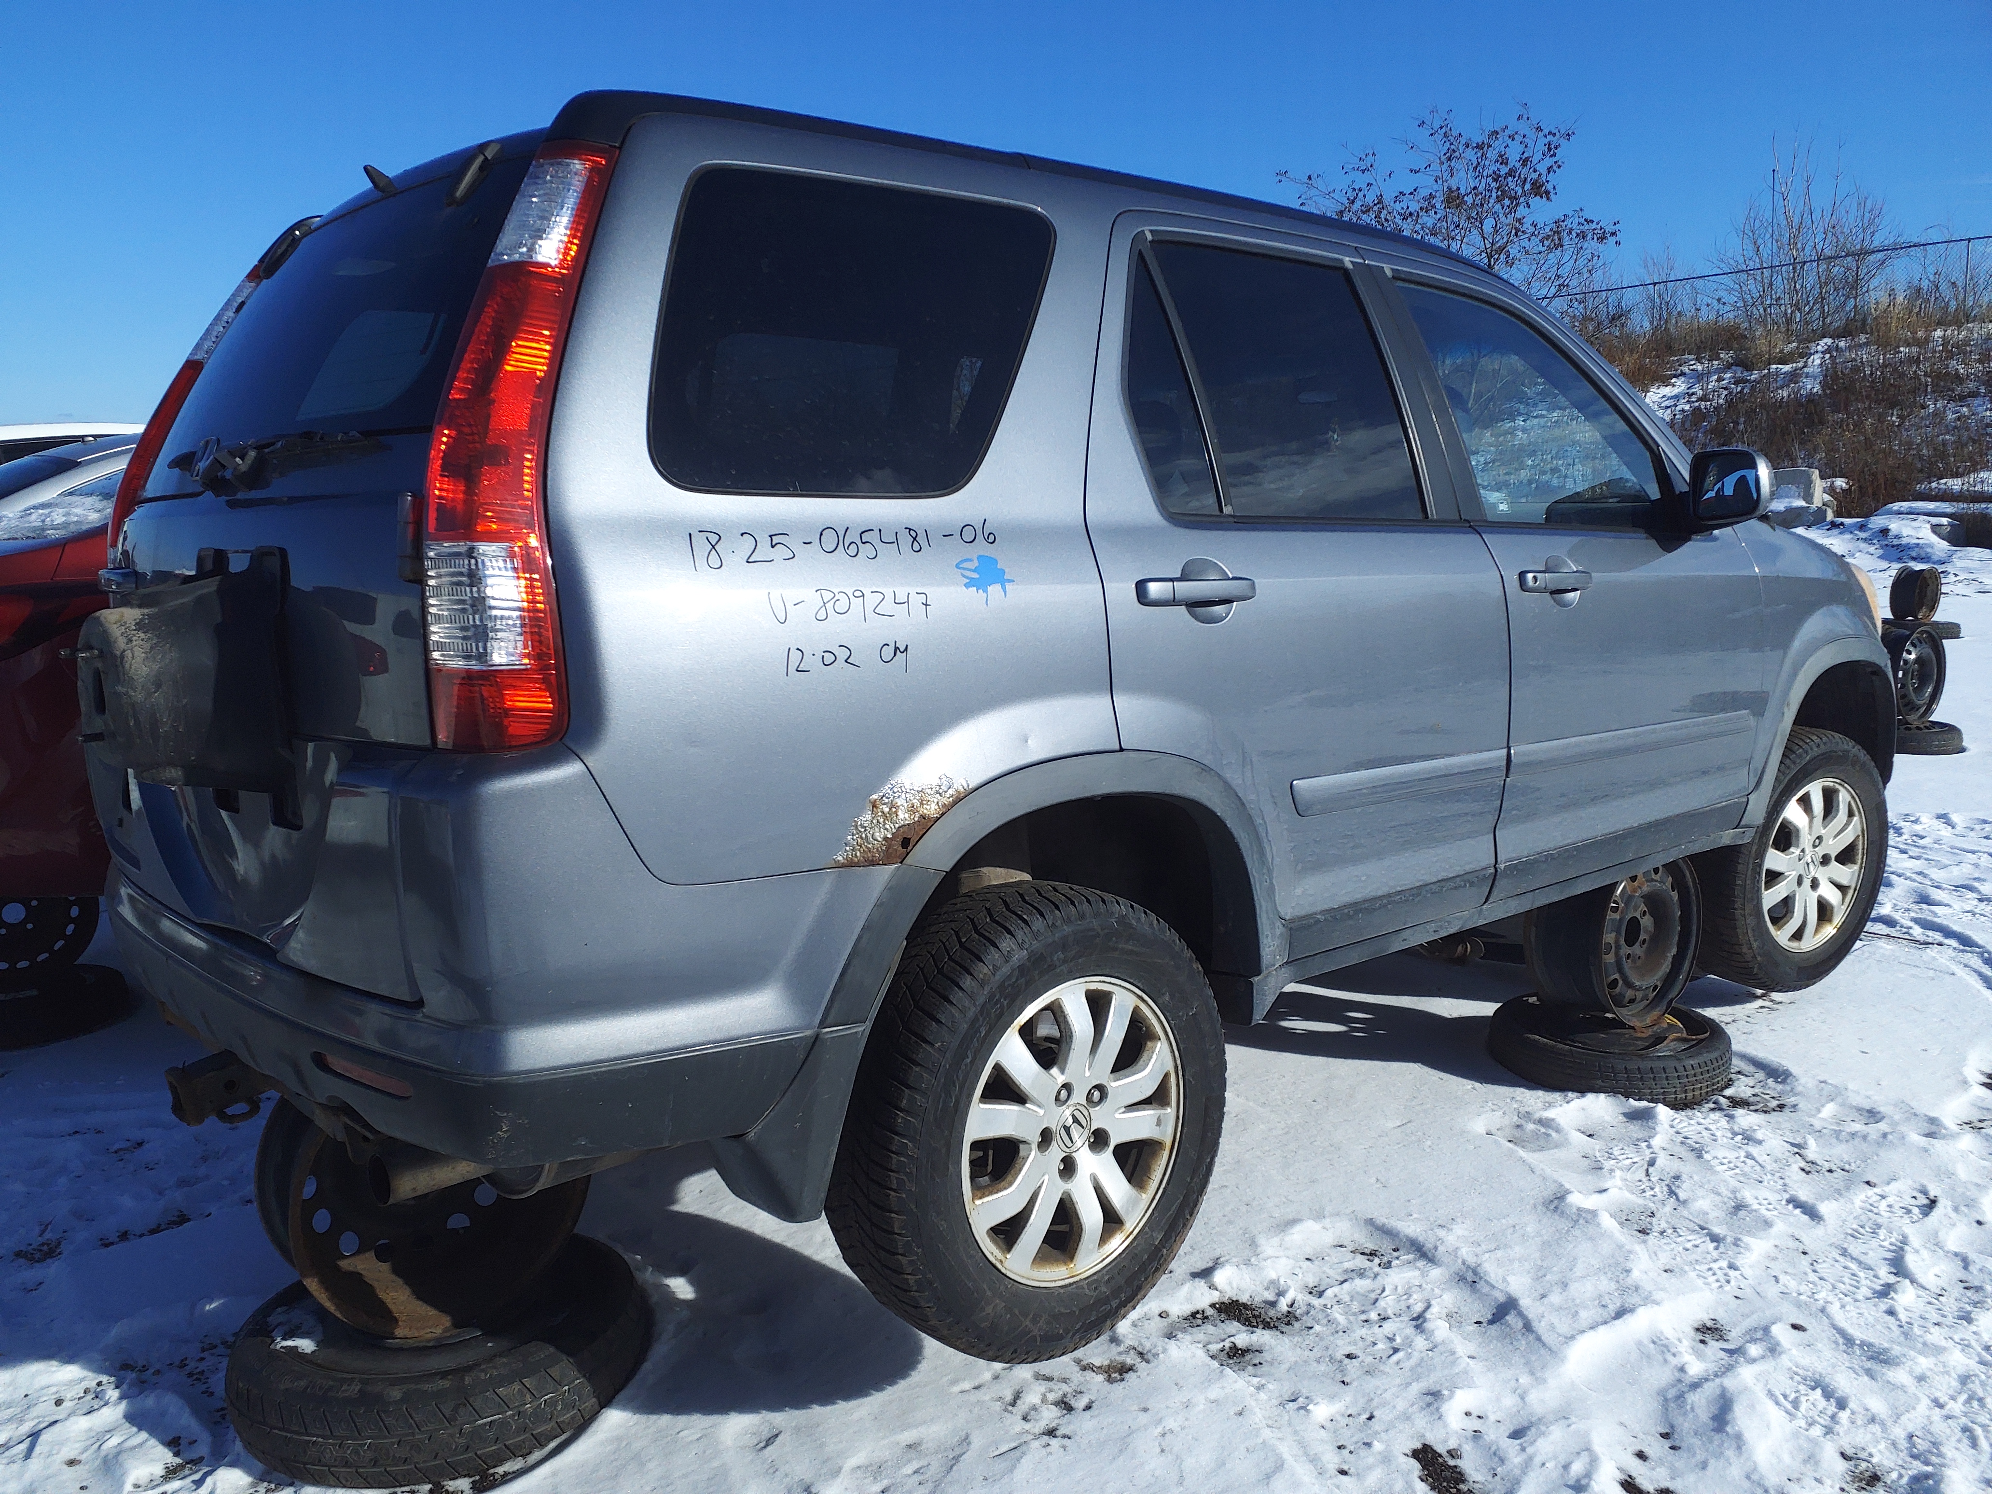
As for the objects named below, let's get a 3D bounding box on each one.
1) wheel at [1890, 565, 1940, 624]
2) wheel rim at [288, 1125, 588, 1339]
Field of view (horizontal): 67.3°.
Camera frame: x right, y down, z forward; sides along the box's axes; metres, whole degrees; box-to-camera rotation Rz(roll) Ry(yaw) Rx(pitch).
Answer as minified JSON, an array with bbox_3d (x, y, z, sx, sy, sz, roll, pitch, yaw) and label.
[{"bbox_3d":[6.639,-1.103,10.800,0.405,0.405,0.180,-7,9,-35],"label":"wheel"},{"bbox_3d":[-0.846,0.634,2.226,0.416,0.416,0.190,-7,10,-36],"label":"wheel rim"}]

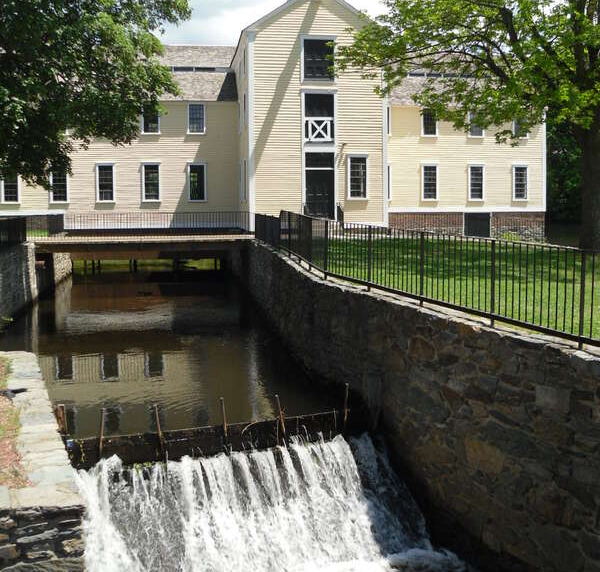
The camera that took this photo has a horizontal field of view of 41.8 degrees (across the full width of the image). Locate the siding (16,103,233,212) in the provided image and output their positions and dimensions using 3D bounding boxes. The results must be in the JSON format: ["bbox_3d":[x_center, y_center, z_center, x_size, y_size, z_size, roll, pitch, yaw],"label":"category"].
[{"bbox_3d":[-9.234,-6.640,41.430,12.080,6.030,0.250,-1,6,-9],"label":"siding"}]

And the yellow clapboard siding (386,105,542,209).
[{"bbox_3d":[9.439,-7.179,44.415,9.340,5.790,0.250,-1,6,-9],"label":"yellow clapboard siding"}]

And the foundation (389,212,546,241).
[{"bbox_3d":[9.547,-3.401,44.865,9.490,1.590,0.350,-1,6,-9],"label":"foundation"}]

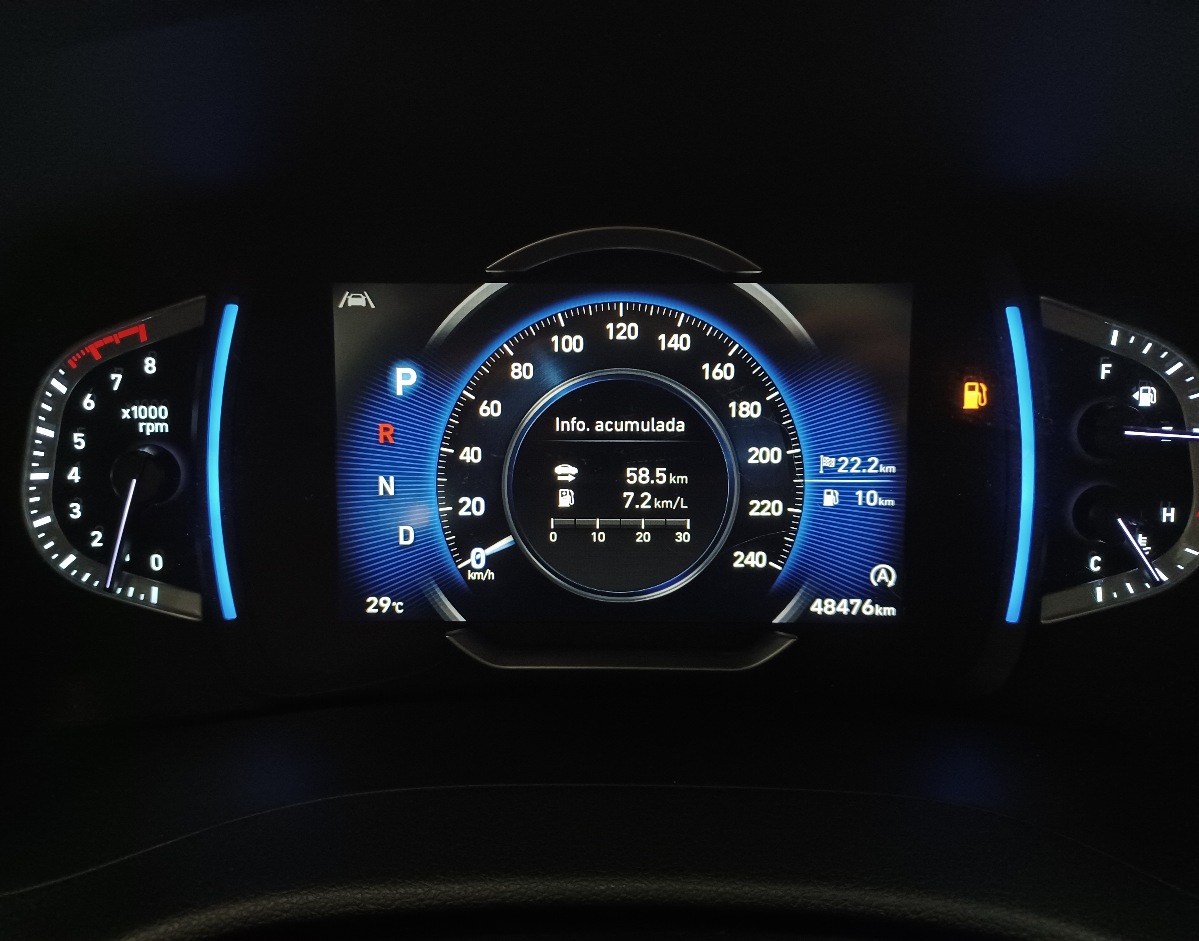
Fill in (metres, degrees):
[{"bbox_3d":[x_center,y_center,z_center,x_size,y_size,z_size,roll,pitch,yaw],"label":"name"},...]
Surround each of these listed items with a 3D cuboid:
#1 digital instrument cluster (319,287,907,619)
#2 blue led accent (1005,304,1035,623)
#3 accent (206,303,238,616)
[{"bbox_3d":[0.006,-0.005,0.246,0.152,0.091,0.015,0,5,0],"label":"digital instrument cluster"},{"bbox_3d":[0.111,-0.002,0.239,0.008,0.084,0.006,0,5,0],"label":"blue led accent"},{"bbox_3d":[-0.099,-0.002,0.239,0.008,0.084,0.006,0,5,0],"label":"accent"}]

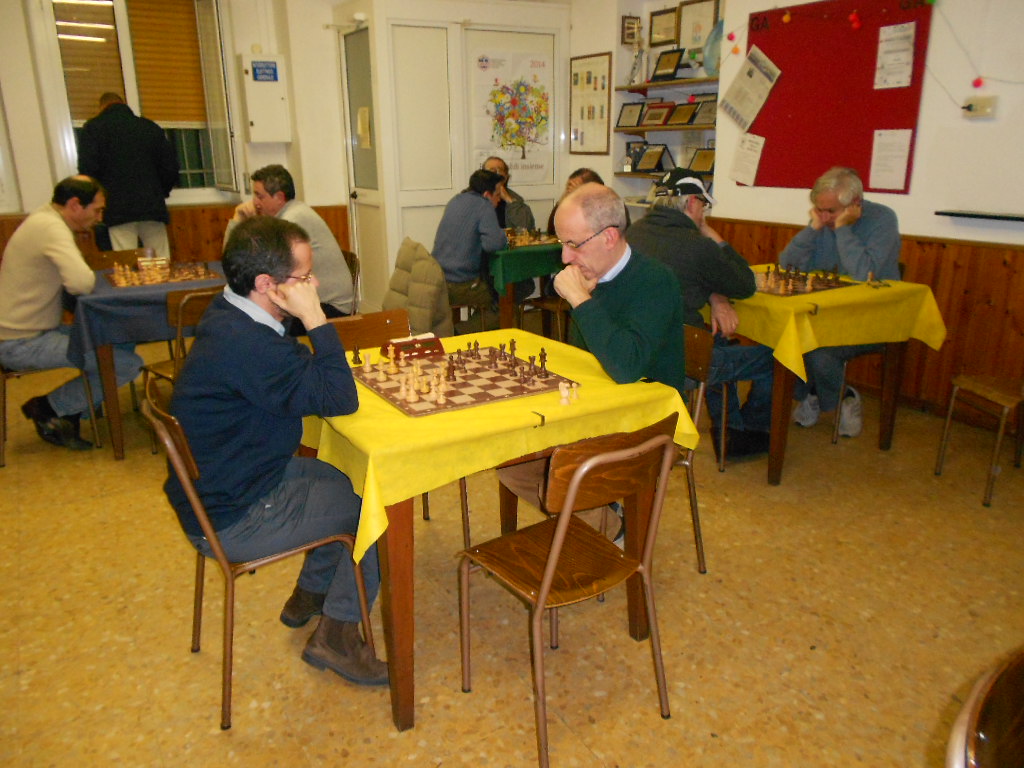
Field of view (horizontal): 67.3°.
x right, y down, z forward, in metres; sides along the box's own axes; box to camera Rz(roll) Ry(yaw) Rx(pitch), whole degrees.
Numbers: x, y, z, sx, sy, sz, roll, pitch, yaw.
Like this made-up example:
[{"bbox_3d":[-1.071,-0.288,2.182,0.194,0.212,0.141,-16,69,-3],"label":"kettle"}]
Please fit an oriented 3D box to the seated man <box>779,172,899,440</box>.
[{"bbox_3d":[1.596,-0.402,3.830,0.700,1.310,0.540,-14,21,-37],"label":"seated man"}]

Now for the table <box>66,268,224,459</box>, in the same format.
[{"bbox_3d":[-1.742,-0.184,4.145,0.900,0.790,0.880,-11,19,-31],"label":"table"}]

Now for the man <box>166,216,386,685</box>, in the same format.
[{"bbox_3d":[-0.591,0.193,2.005,0.600,1.240,0.520,-10,19,-28],"label":"man"}]

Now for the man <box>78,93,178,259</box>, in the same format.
[{"bbox_3d":[-2.595,-1.067,5.316,0.580,1.730,0.380,-10,19,-28],"label":"man"}]

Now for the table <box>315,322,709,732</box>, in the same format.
[{"bbox_3d":[-0.144,0.344,2.296,0.860,0.775,0.860,-10,20,-29],"label":"table"}]

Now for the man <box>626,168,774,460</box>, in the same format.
[{"bbox_3d":[0.852,-0.275,3.408,0.740,1.290,0.540,-10,19,-28],"label":"man"}]

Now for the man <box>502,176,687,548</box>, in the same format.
[{"bbox_3d":[0.275,0.038,2.419,0.680,1.280,0.560,-10,20,-29],"label":"man"}]

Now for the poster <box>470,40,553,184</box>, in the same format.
[{"bbox_3d":[0.007,-2.155,6.266,0.700,1.000,0.020,-9,19,-27],"label":"poster"}]

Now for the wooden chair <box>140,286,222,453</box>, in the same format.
[{"bbox_3d":[-1.489,-0.064,3.628,0.460,0.840,0.420,15,23,42],"label":"wooden chair"}]

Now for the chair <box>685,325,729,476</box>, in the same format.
[{"bbox_3d":[0.705,0.014,3.307,0.460,0.830,0.420,-12,20,-32],"label":"chair"}]

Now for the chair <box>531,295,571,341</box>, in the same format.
[{"bbox_3d":[0.319,-0.514,5.072,0.420,0.840,0.460,-14,21,-37],"label":"chair"}]

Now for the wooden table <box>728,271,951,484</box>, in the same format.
[{"bbox_3d":[1.265,-0.102,3.709,0.860,0.775,0.860,-10,20,-29],"label":"wooden table"}]

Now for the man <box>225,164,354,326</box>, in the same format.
[{"bbox_3d":[-1.256,-0.579,4.488,0.720,1.330,0.540,-10,19,-29],"label":"man"}]

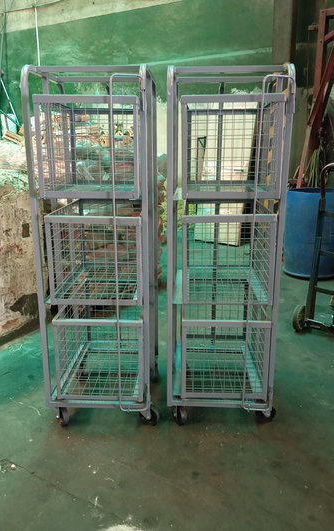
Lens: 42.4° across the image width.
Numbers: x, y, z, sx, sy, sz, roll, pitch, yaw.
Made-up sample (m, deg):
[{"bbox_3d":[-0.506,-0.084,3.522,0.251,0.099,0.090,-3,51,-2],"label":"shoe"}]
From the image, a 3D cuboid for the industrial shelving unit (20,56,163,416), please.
[{"bbox_3d":[-0.315,-0.066,2.151,0.507,1.660,0.552,1,15,3],"label":"industrial shelving unit"}]

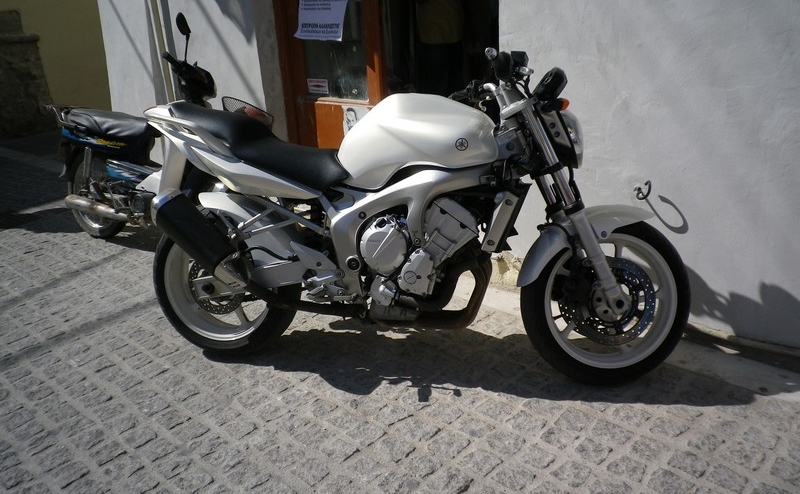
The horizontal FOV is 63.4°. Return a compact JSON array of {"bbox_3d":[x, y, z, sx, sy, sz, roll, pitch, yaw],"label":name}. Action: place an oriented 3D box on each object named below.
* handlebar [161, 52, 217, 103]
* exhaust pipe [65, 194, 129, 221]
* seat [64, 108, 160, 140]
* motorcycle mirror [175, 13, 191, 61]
[{"bbox_3d":[-1.191,-0.971,3.702,0.260,0.240,0.620,-2,12,-9],"label":"handlebar"},{"bbox_3d":[-1.873,-0.239,3.990,0.490,0.095,0.095,13,16,21],"label":"exhaust pipe"},{"bbox_3d":[-1.780,-0.767,4.025,0.670,0.160,0.230,10,15,22],"label":"seat"},{"bbox_3d":[-1.144,-1.116,3.435,0.080,0.260,0.120,-2,12,-9],"label":"motorcycle mirror"}]

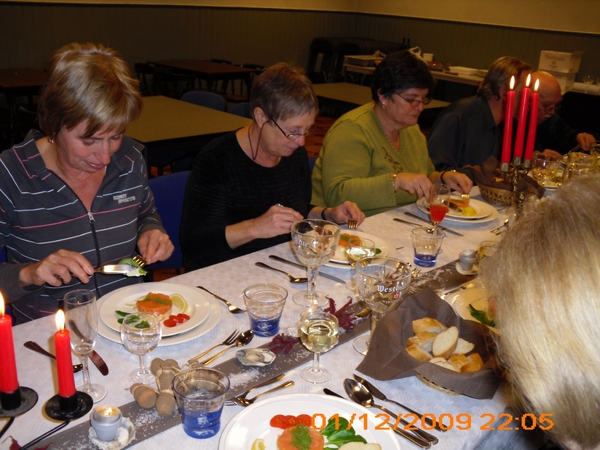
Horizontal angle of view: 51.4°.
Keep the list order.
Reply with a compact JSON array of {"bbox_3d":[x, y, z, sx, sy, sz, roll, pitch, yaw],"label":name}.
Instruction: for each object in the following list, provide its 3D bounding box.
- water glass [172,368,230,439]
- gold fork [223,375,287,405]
[{"bbox_3d":[-0.150,0.278,0.950,0.085,0.084,0.085,3,22,-1],"label":"water glass"},{"bbox_3d":[-0.081,0.282,1.060,0.144,0.017,0.021,-14,27,-37],"label":"gold fork"}]

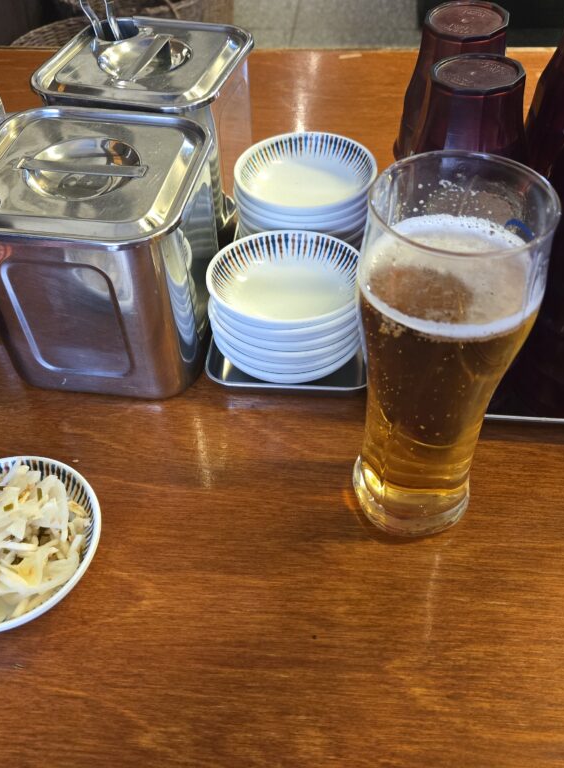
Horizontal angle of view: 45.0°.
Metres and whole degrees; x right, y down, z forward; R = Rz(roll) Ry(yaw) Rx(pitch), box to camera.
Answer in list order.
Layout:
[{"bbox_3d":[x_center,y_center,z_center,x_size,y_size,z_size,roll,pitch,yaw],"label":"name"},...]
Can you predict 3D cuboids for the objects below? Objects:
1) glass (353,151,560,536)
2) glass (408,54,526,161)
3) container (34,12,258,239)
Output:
[{"bbox_3d":[0.066,-0.003,0.302,0.069,0.182,0.069,3,49,5],"label":"glass"},{"bbox_3d":[0.118,-0.156,0.436,0.078,0.089,0.078,3,49,5],"label":"glass"},{"bbox_3d":[-0.090,-0.181,0.506,0.131,0.123,0.131,10,50,12],"label":"container"}]

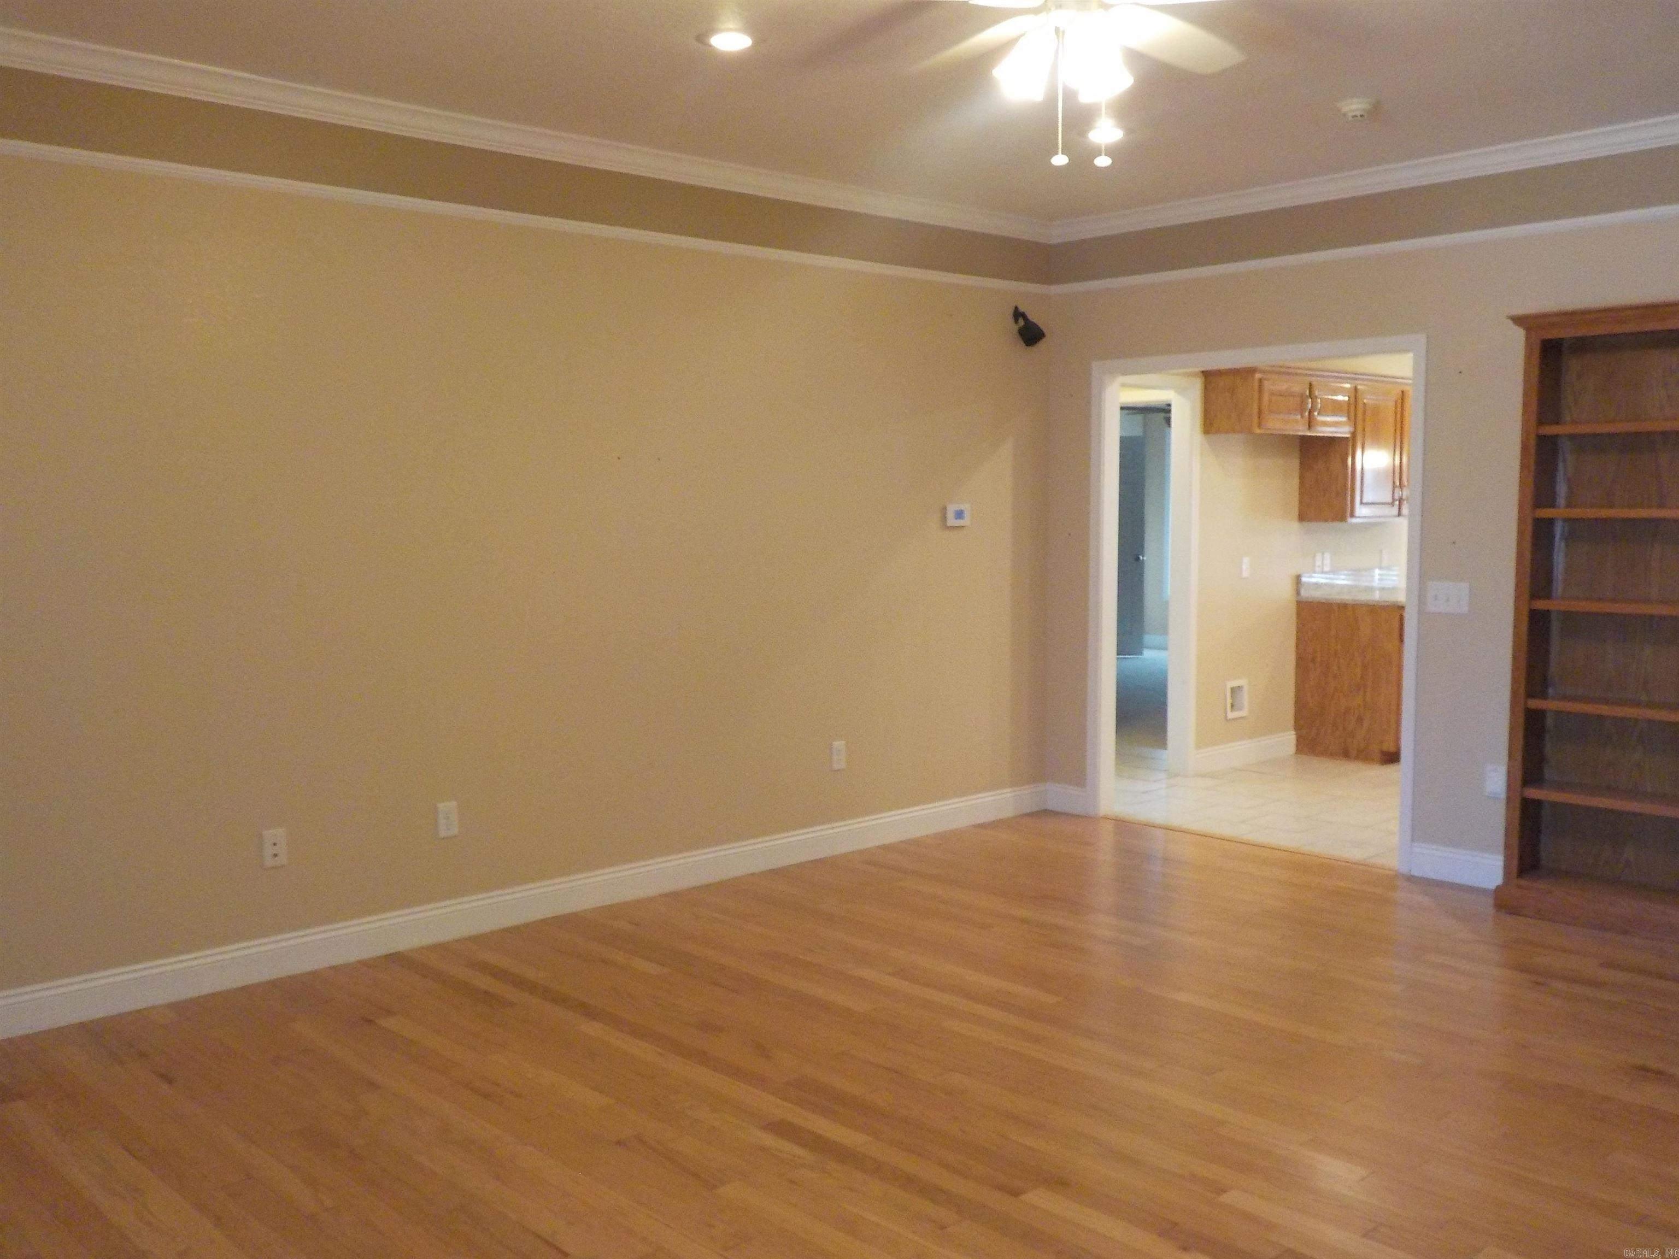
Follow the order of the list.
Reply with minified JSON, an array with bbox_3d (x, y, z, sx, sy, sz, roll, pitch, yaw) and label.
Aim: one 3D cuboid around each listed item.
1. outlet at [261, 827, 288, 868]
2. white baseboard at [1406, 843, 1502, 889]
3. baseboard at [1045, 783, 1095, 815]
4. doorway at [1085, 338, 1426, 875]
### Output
[{"bbox_3d":[-1.750,0.681,4.517,0.070,0.114,0.010,-5,7,-41],"label":"outlet"},{"bbox_3d":[2.374,0.913,5.577,0.375,0.129,0.018,5,7,44],"label":"white baseboard"},{"bbox_3d":[1.071,0.805,6.856,0.245,0.129,0.018,5,7,44],"label":"baseboard"},{"bbox_3d":[1.738,-0.127,6.202,1.527,2.096,0.155,5,7,44],"label":"doorway"}]

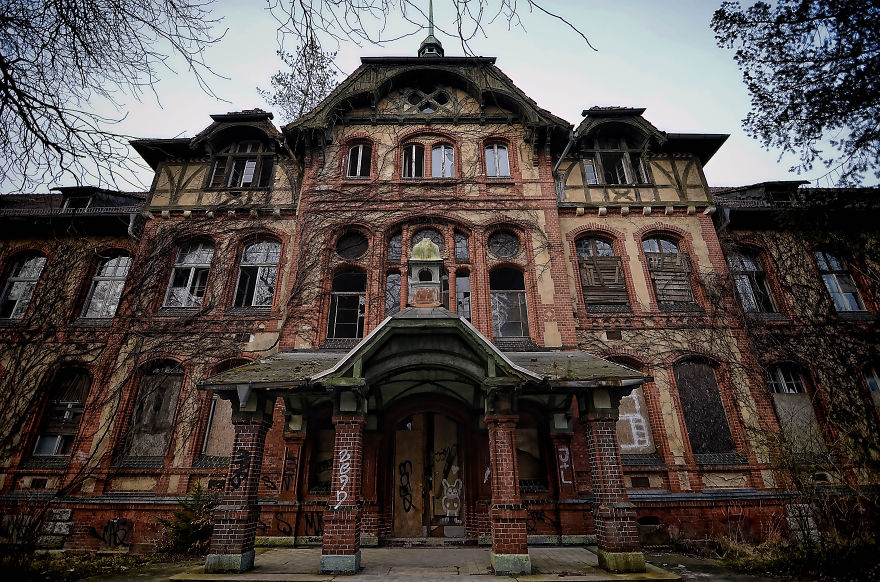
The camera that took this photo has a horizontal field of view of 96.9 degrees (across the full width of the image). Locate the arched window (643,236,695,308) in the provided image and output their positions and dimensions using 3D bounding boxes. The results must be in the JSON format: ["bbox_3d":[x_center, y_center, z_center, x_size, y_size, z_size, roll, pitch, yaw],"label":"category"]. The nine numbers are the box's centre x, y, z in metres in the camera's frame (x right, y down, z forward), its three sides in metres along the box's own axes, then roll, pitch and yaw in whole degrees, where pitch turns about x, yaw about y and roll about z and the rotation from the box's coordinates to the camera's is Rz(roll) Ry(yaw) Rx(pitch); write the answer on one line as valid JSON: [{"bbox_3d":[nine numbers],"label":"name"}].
[{"bbox_3d":[7.698,-0.748,13.122,1.239,2.499,0.250,0,-23,0],"label":"arched window"}]

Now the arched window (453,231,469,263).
[{"bbox_3d":[0.725,-1.469,12.930,0.462,1.283,0.250,0,-23,0],"label":"arched window"}]

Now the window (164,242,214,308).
[{"bbox_3d":[-8.282,-0.582,12.994,1.330,2.380,0.220,0,-22,0],"label":"window"}]

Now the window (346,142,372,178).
[{"bbox_3d":[-2.900,-4.767,14.205,0.836,1.655,0.250,0,-23,0],"label":"window"}]

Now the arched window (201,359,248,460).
[{"bbox_3d":[-5.994,3.358,11.437,1.320,2.799,0.250,0,-23,0],"label":"arched window"}]

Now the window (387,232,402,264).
[{"bbox_3d":[-1.444,-1.380,12.557,0.460,1.200,0.200,0,-22,0],"label":"window"}]

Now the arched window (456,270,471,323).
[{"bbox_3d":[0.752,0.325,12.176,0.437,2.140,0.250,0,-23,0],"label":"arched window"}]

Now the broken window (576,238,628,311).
[{"bbox_3d":[5.278,-0.662,12.986,1.340,2.440,0.220,0,-22,0],"label":"broken window"}]

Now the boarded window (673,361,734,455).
[{"bbox_3d":[7.624,3.343,11.400,1.320,2.560,0.220,0,-22,0],"label":"boarded window"}]

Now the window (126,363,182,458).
[{"bbox_3d":[-8.256,3.419,11.340,1.330,2.560,0.220,0,-22,0],"label":"window"}]

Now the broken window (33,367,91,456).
[{"bbox_3d":[-11.951,3.783,12.446,1.145,2.762,0.250,0,-23,0],"label":"broken window"}]

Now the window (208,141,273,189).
[{"bbox_3d":[-7.267,-4.667,14.359,2.100,2.120,0.250,0,-22,0],"label":"window"}]

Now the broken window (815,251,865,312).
[{"bbox_3d":[14.563,-0.400,14.175,1.137,2.426,0.250,0,-23,0],"label":"broken window"}]

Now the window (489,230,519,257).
[{"bbox_3d":[2.076,-1.500,12.558,1.020,1.020,0.220,0,-22,0],"label":"window"}]

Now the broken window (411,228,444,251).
[{"bbox_3d":[-0.374,-1.589,12.980,1.094,1.141,0.250,0,-23,0],"label":"broken window"}]

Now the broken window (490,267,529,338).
[{"bbox_3d":[2.067,0.294,11.871,1.090,2.260,0.220,0,-22,0],"label":"broken window"}]

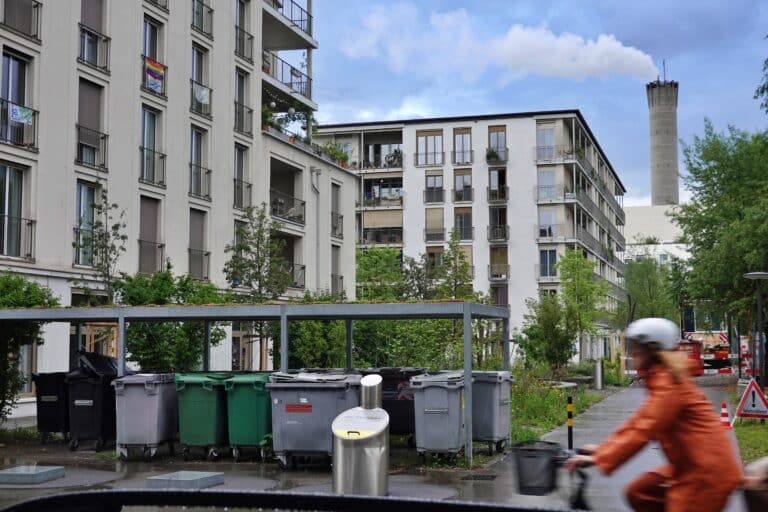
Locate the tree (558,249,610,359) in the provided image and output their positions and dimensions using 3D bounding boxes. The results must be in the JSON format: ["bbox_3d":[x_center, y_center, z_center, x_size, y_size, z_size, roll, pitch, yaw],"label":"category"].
[{"bbox_3d":[10.904,3.023,53.945,2.900,7.100,2.900,-2,-5,18],"label":"tree"}]

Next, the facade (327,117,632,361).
[{"bbox_3d":[10.158,0.712,93.206,21.500,18.800,38.000,-2,-5,18],"label":"facade"}]

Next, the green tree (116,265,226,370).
[{"bbox_3d":[-4.811,1.967,22.415,2.500,3.600,2.400,-2,-5,18],"label":"green tree"}]

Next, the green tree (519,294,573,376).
[{"bbox_3d":[6.758,3.314,40.865,2.250,3.420,2.250,-2,-5,18],"label":"green tree"}]

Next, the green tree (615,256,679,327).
[{"bbox_3d":[17.203,3.666,63.924,4.400,7.300,4.400,-2,-5,18],"label":"green tree"}]

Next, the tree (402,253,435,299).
[{"bbox_3d":[1.279,2.442,36.930,1.600,5.090,1.600,-2,-5,18],"label":"tree"}]

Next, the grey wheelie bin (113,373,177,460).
[{"bbox_3d":[-3.563,2.467,15.120,0.770,1.280,1.200,-1,-5,10],"label":"grey wheelie bin"}]

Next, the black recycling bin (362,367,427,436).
[{"bbox_3d":[0.163,2.601,16.834,1.240,1.300,0.800,-1,-5,12],"label":"black recycling bin"}]

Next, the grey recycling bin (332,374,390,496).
[{"bbox_3d":[-0.268,2.070,11.410,0.650,1.380,0.650,0,-5,0],"label":"grey recycling bin"}]

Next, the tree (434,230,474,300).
[{"bbox_3d":[2.652,1.970,35.968,1.700,5.850,1.700,-2,-5,18],"label":"tree"}]

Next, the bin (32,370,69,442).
[{"bbox_3d":[-5.672,2.733,17.828,0.770,1.250,1.200,-2,-5,16],"label":"bin"}]

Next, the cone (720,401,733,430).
[{"bbox_3d":[6.358,2.946,18.306,0.310,0.510,0.310,-2,-5,18],"label":"cone"}]

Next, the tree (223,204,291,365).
[{"bbox_3d":[-3.759,1.436,28.990,2.050,5.910,2.050,0,-5,0],"label":"tree"}]

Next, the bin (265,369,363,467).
[{"bbox_3d":[-0.997,2.331,13.876,1.240,1.310,0.790,-1,-5,9],"label":"bin"}]

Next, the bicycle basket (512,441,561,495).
[{"bbox_3d":[0.829,1.149,5.318,0.250,0.280,0.330,-2,-5,17],"label":"bicycle basket"}]

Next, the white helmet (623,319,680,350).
[{"bbox_3d":[1.445,0.425,5.283,0.290,0.185,0.220,-2,-5,17],"label":"white helmet"}]

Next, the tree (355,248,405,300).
[{"bbox_3d":[-0.443,3.128,56.950,4.000,7.500,4.000,-2,-5,18],"label":"tree"}]

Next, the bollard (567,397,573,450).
[{"bbox_3d":[2.847,2.619,15.024,0.075,0.920,0.075,-2,-5,18],"label":"bollard"}]

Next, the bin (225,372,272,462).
[{"bbox_3d":[-1.909,2.496,15.369,0.740,1.300,1.100,-2,-5,15],"label":"bin"}]

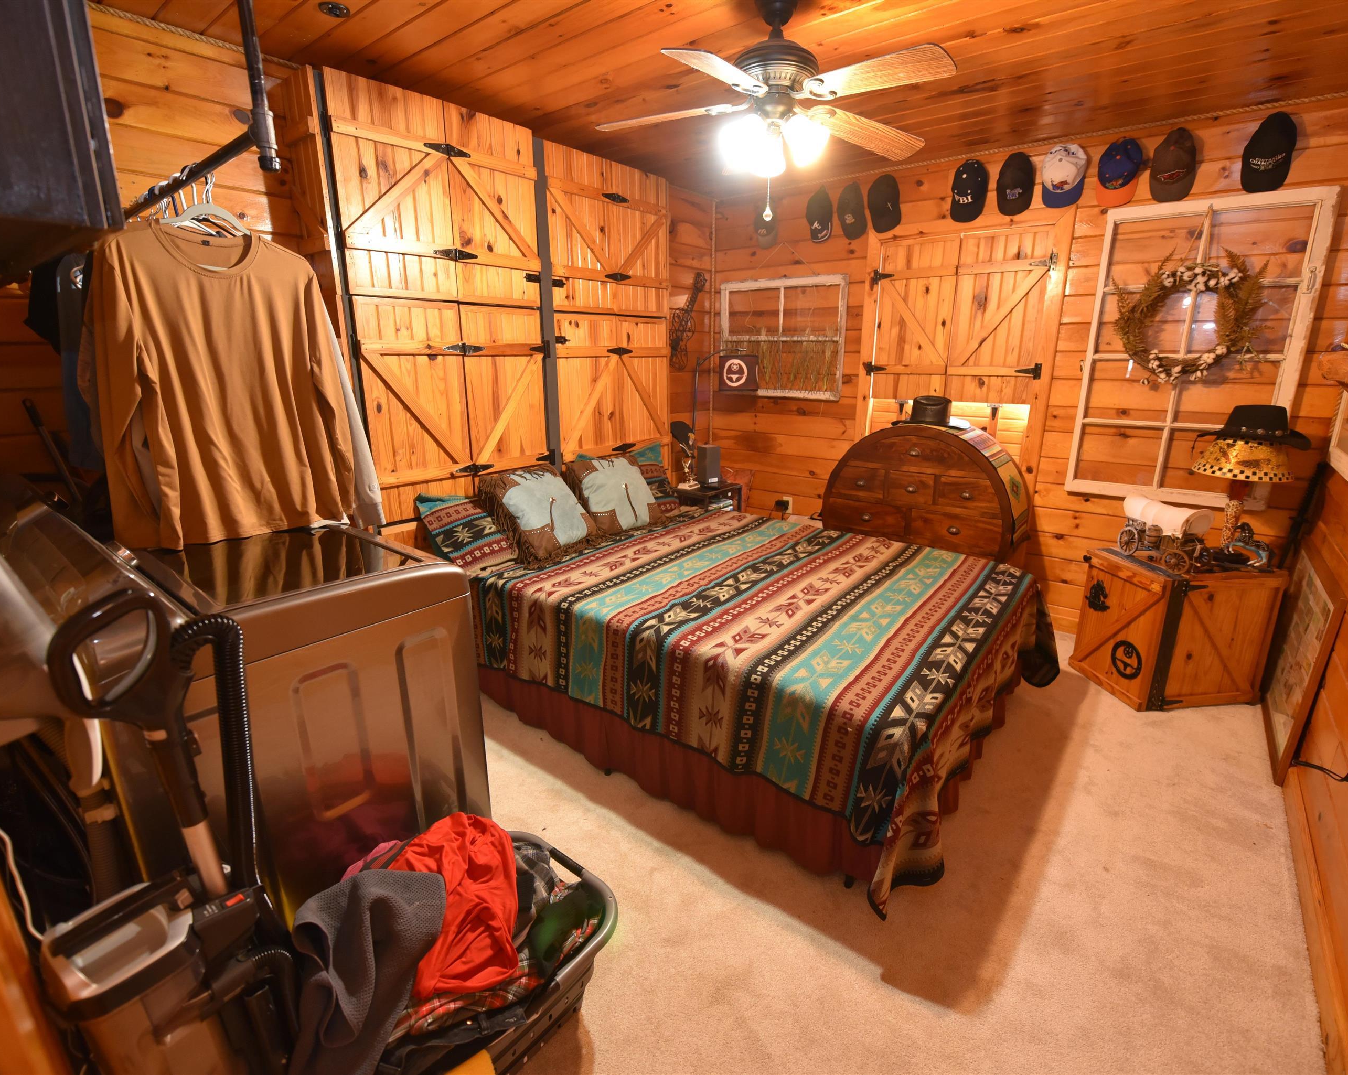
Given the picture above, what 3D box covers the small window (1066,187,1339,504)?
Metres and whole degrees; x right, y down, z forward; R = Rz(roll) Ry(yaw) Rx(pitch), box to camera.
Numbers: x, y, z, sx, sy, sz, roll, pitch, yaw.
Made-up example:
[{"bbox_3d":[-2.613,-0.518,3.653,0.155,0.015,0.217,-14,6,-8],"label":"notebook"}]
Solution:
[{"bbox_3d":[2.245,-0.785,2.746,0.730,1.270,0.045,13,21,38],"label":"small window"}]

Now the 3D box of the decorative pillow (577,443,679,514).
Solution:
[{"bbox_3d":[-0.232,-0.297,3.450,0.600,0.410,0.150,-19,-11,-48],"label":"decorative pillow"}]

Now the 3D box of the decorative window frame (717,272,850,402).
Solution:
[{"bbox_3d":[0.674,-1.302,4.133,0.919,0.735,0.040,12,20,37],"label":"decorative window frame"}]

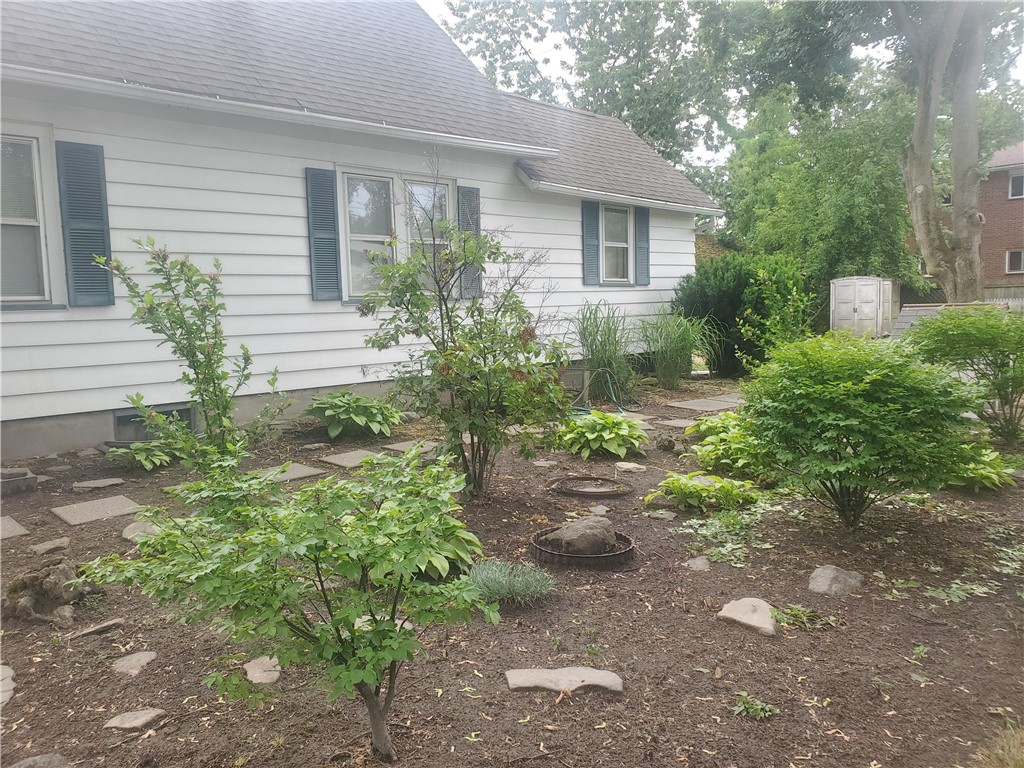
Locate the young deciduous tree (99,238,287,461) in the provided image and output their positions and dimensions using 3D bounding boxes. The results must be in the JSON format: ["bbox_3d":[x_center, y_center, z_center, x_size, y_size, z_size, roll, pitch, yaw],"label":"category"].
[{"bbox_3d":[-2.795,-0.337,6.750,1.550,1.880,1.250,-7,8,-41],"label":"young deciduous tree"}]

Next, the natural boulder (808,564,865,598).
[{"bbox_3d":[1.468,0.870,3.480,0.250,0.100,0.190,-1,6,0],"label":"natural boulder"}]

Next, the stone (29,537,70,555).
[{"bbox_3d":[-2.540,0.884,4.220,0.140,0.050,0.230,3,8,33],"label":"stone"}]

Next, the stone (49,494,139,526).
[{"bbox_3d":[-2.656,0.816,4.902,0.410,0.045,0.410,-7,9,-44],"label":"stone"}]

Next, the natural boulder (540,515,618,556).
[{"bbox_3d":[0.338,0.774,3.960,0.390,0.170,0.270,-1,6,5],"label":"natural boulder"}]

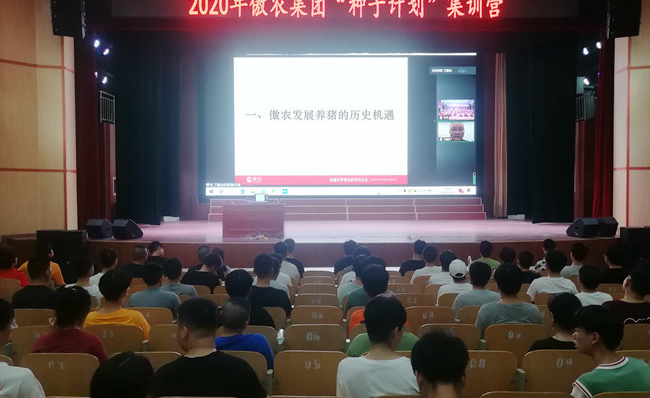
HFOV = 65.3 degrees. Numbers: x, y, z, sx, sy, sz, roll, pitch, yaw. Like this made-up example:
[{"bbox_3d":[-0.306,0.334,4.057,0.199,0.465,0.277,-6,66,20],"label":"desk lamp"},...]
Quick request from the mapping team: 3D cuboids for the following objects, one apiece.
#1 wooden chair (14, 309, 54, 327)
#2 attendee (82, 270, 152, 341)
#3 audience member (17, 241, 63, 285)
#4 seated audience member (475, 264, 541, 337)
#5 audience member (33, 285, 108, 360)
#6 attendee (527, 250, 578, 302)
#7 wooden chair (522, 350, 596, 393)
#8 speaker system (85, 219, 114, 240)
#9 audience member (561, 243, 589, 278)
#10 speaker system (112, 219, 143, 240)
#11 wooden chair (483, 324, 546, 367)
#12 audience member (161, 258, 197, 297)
[{"bbox_3d":[-2.656,1.438,4.951,0.520,0.840,0.500,0,2,0],"label":"wooden chair"},{"bbox_3d":[-1.710,1.220,4.387,0.520,1.292,0.720,0,2,0],"label":"attendee"},{"bbox_3d":[-4.603,1.365,8.563,0.600,1.286,0.750,0,1,5],"label":"audience member"},{"bbox_3d":[1.512,1.184,4.388,0.530,1.319,0.720,0,2,0],"label":"seated audience member"},{"bbox_3d":[-1.694,1.207,3.601,0.500,1.259,0.720,0,2,0],"label":"audience member"},{"bbox_3d":[2.623,1.240,6.126,0.550,1.313,0.750,0,1,0],"label":"attendee"},{"bbox_3d":[1.542,1.398,3.584,0.530,0.830,0.550,0,1,0],"label":"wooden chair"},{"bbox_3d":[-5.476,0.746,12.400,0.600,0.450,0.480,0,1,32],"label":"speaker system"},{"bbox_3d":[3.505,1.234,7.299,0.490,1.256,0.680,0,2,0],"label":"audience member"},{"bbox_3d":[-5.145,0.789,13.200,0.540,0.470,0.580,1,2,36],"label":"speaker system"},{"bbox_3d":[1.518,1.407,4.278,0.520,0.840,0.500,0,2,0],"label":"wooden chair"},{"bbox_3d":[-1.642,1.250,5.862,0.490,1.225,0.680,0,2,0],"label":"audience member"}]

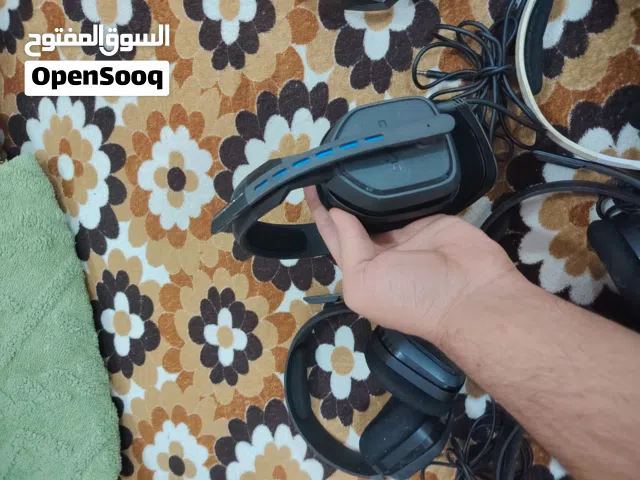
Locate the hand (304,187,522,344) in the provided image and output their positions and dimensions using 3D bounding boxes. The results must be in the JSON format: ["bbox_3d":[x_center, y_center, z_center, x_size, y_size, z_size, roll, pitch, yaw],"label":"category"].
[{"bbox_3d":[0.055,0.002,0.322,0.160,0.075,0.098,39,85,26],"label":"hand"}]

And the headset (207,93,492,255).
[{"bbox_3d":[0.029,-0.031,0.385,0.195,0.165,0.090,-11,72,14],"label":"headset"}]

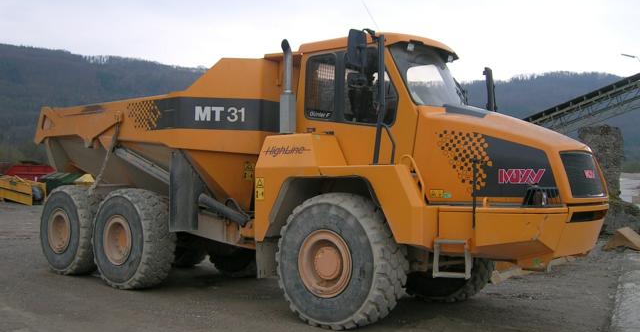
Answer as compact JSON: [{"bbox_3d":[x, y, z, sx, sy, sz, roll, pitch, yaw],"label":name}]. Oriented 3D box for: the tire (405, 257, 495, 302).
[{"bbox_3d":[1.668,1.167,9.298,1.568,1.568,0.620,0,-2,39],"label":"tire"}]

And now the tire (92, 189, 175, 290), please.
[{"bbox_3d":[-2.923,1.133,10.195,1.568,1.568,0.620,0,-2,41],"label":"tire"}]

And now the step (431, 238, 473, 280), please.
[{"bbox_3d":[1.336,0.929,6.481,0.400,0.400,0.090,0,-2,39],"label":"step"}]

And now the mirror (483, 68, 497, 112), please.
[{"bbox_3d":[2.451,-1.089,9.330,0.110,0.660,0.250,0,-1,15],"label":"mirror"}]

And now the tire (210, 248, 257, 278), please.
[{"bbox_3d":[-1.429,1.192,11.921,1.568,1.568,0.620,0,-2,41],"label":"tire"}]

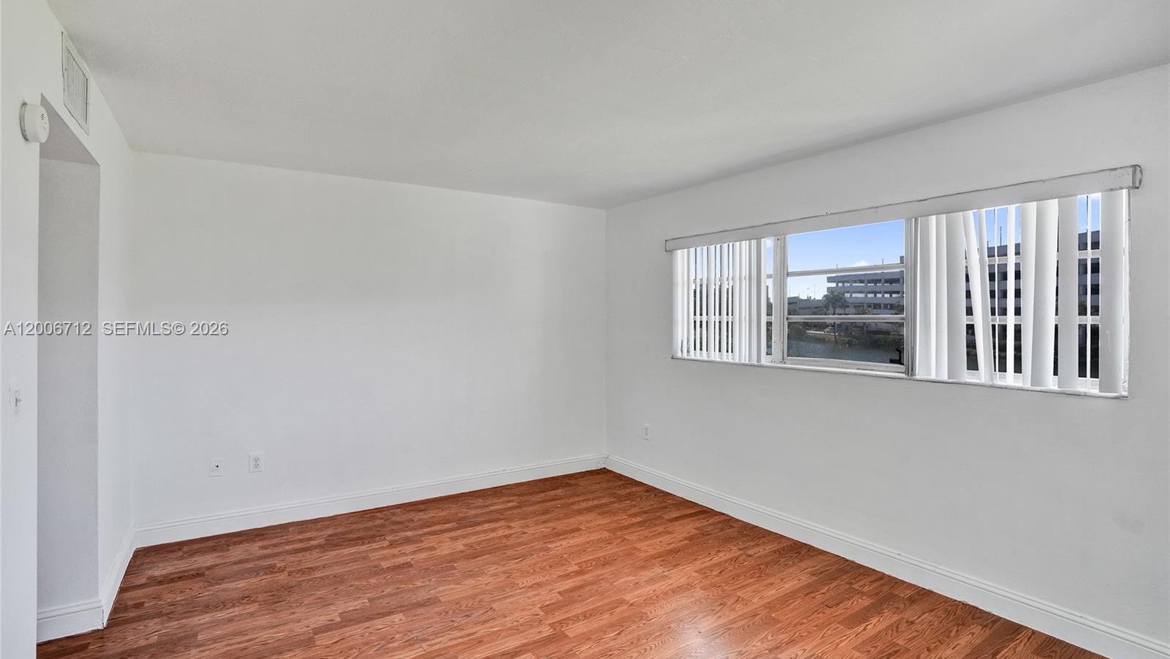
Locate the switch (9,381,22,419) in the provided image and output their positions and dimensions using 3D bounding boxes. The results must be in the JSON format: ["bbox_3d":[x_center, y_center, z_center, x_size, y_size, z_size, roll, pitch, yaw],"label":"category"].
[{"bbox_3d":[-1.606,0.200,1.472,0.018,0.117,0.075,0,1,-34],"label":"switch"}]

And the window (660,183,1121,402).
[{"bbox_3d":[1.433,-0.223,3.158,0.119,0.934,2.624,0,1,-36],"label":"window"}]

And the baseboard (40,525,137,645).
[{"bbox_3d":[-2.641,1.319,2.788,0.247,0.139,1.047,0,1,-34],"label":"baseboard"}]

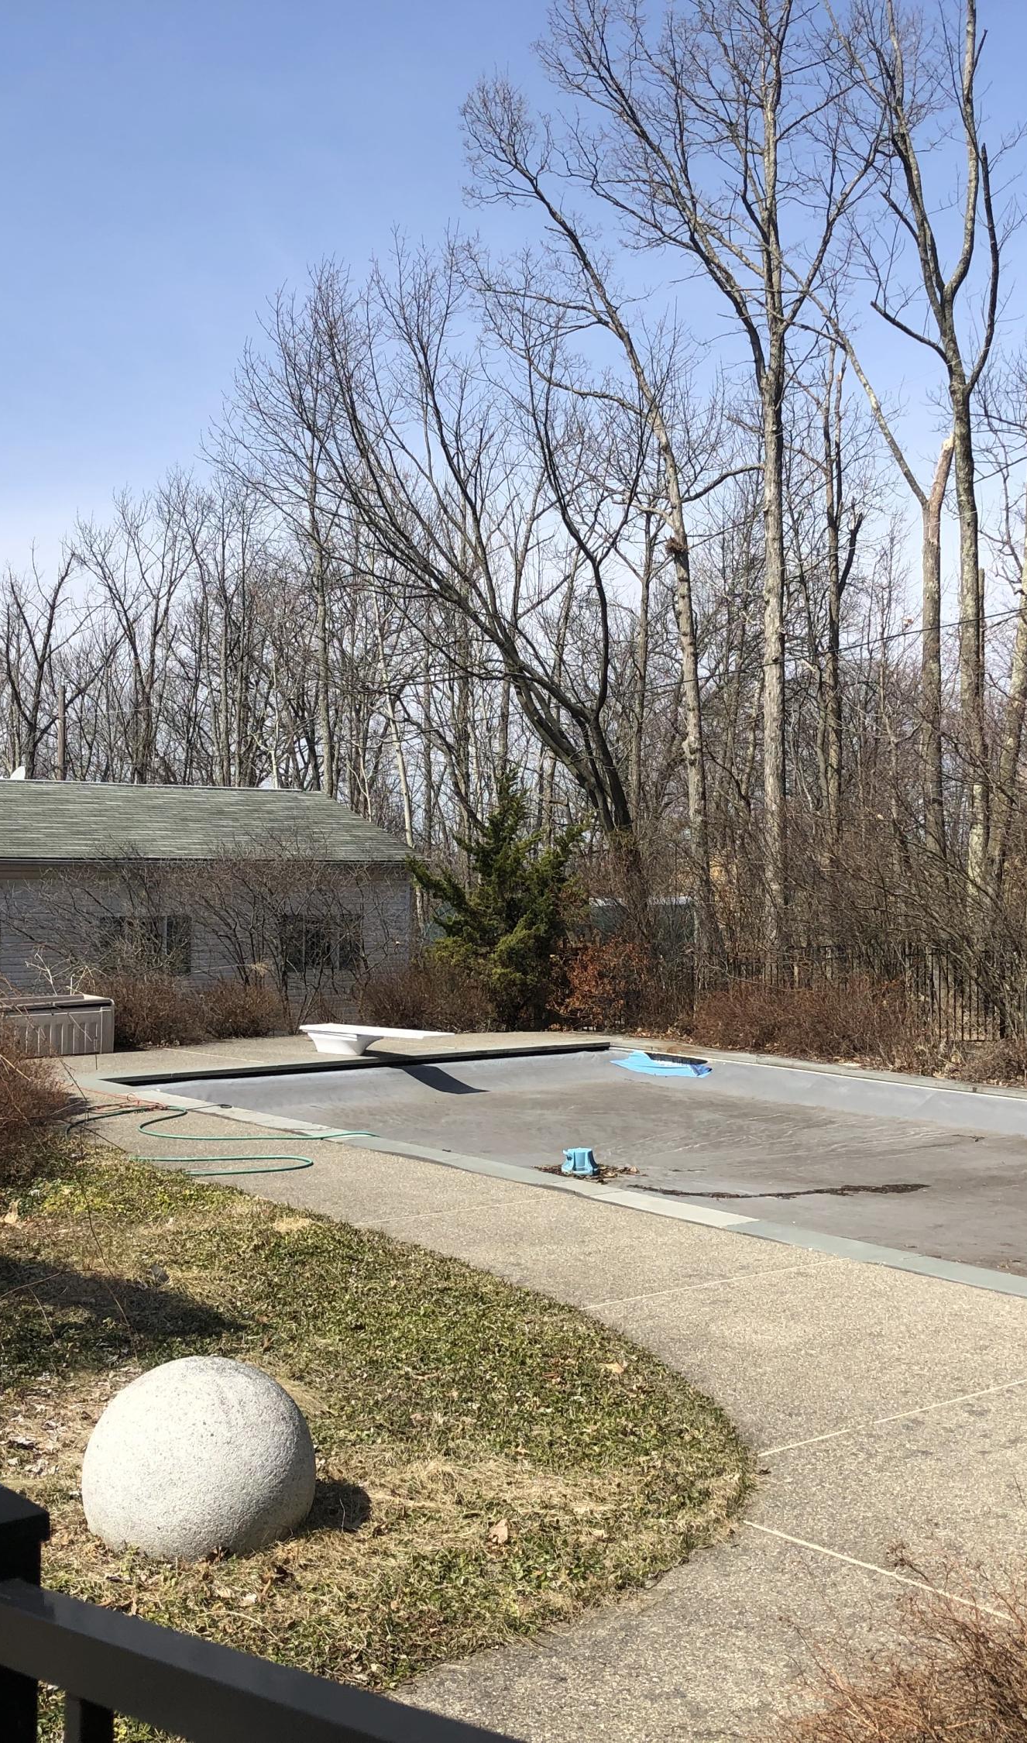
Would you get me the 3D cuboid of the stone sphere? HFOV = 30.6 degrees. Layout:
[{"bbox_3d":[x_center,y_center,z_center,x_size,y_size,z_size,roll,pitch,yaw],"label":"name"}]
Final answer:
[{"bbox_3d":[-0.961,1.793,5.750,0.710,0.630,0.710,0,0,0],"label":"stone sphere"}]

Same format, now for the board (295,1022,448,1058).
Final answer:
[{"bbox_3d":[-1.450,1.800,19.800,0.460,0.330,2.400,0,0,-38],"label":"board"}]

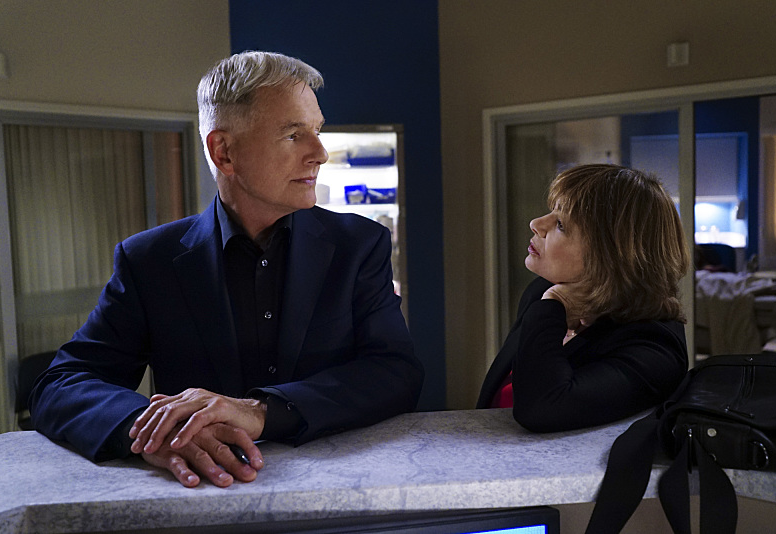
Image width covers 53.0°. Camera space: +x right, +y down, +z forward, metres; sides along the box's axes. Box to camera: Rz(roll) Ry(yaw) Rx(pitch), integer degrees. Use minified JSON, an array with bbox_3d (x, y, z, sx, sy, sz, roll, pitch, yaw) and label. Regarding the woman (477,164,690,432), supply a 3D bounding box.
[{"bbox_3d":[0.398,0.573,1.566,0.480,1.520,0.580,2,4,41],"label":"woman"}]

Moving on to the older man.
[{"bbox_3d":[-0.264,0.495,1.430,0.670,1.720,0.640,-2,3,-12],"label":"older man"}]

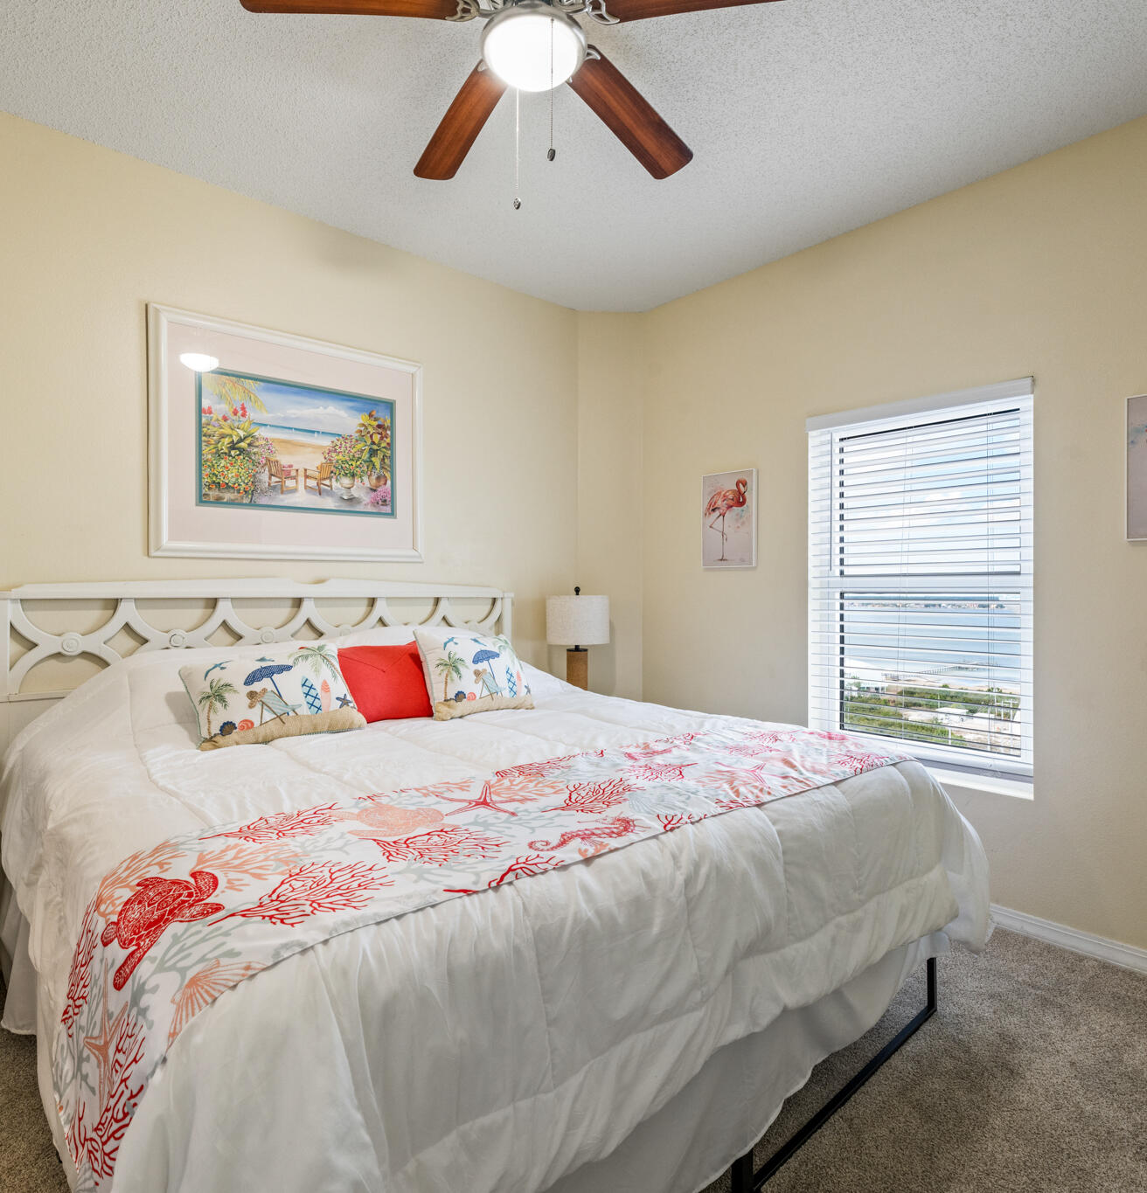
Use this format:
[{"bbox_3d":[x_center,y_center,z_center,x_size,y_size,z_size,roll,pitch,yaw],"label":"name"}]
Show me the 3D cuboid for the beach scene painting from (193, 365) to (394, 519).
[{"bbox_3d":[-1.087,-0.598,2.825,0.795,0.518,0.030,0,0,-40],"label":"beach scene painting"}]

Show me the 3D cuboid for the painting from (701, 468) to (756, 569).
[{"bbox_3d":[0.758,-0.368,3.390,0.030,0.462,0.303,0,0,-43],"label":"painting"}]

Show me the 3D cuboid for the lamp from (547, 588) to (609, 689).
[{"bbox_3d":[0.025,0.268,3.540,0.317,0.633,0.317,0,0,0],"label":"lamp"}]

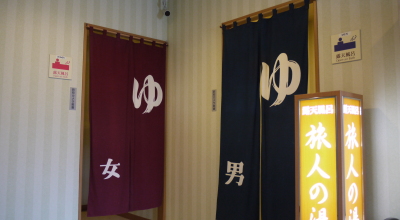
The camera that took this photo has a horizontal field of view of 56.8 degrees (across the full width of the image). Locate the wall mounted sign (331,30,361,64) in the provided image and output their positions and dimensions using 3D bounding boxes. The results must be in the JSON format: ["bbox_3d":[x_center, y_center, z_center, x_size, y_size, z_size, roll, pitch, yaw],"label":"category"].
[{"bbox_3d":[0.969,-0.415,2.457,0.010,0.199,0.201,4,-6,-42],"label":"wall mounted sign"}]

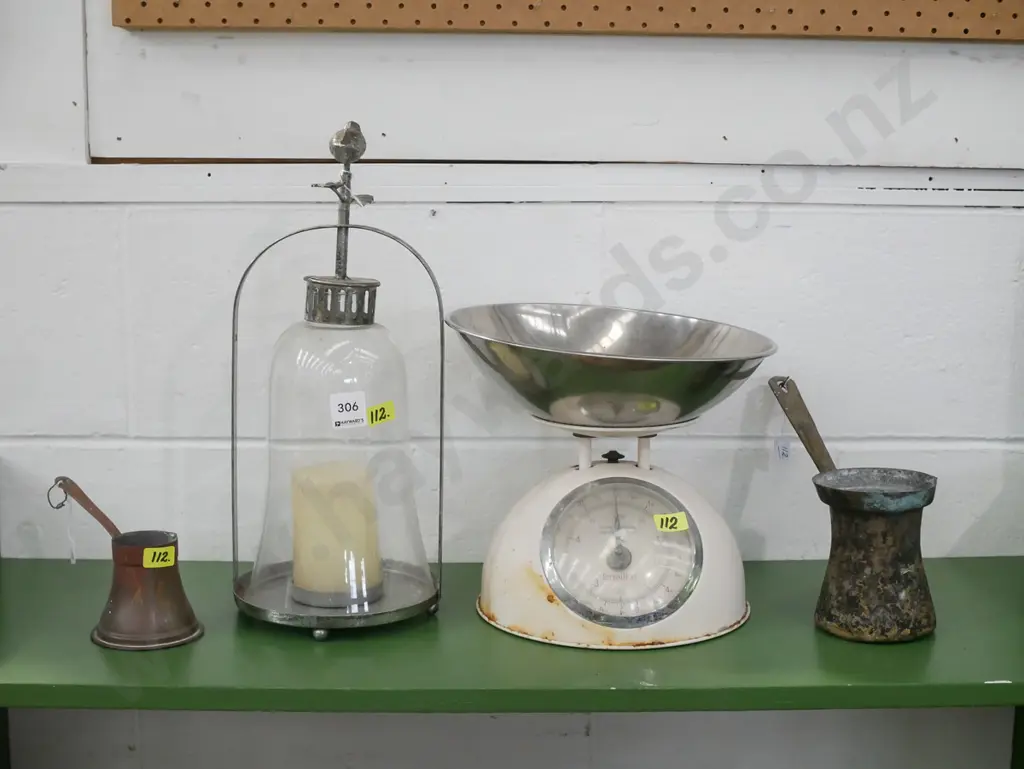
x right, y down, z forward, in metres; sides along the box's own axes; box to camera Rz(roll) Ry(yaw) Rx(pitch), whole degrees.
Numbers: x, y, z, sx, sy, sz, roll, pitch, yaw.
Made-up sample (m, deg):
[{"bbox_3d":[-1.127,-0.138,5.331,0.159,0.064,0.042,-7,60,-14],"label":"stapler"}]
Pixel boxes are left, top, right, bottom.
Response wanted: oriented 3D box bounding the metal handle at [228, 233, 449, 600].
[{"bbox_3d":[-0.129,0.024,1.102,0.161,0.288,0.013,2,10,3],"label":"metal handle"}]

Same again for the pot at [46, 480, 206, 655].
[{"bbox_3d":[-0.286,0.128,1.082,0.124,0.113,0.086,3,10,13],"label":"pot"}]

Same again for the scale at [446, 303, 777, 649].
[{"bbox_3d":[0.077,0.062,1.148,0.255,0.232,0.255,1,10,-1],"label":"scale"}]

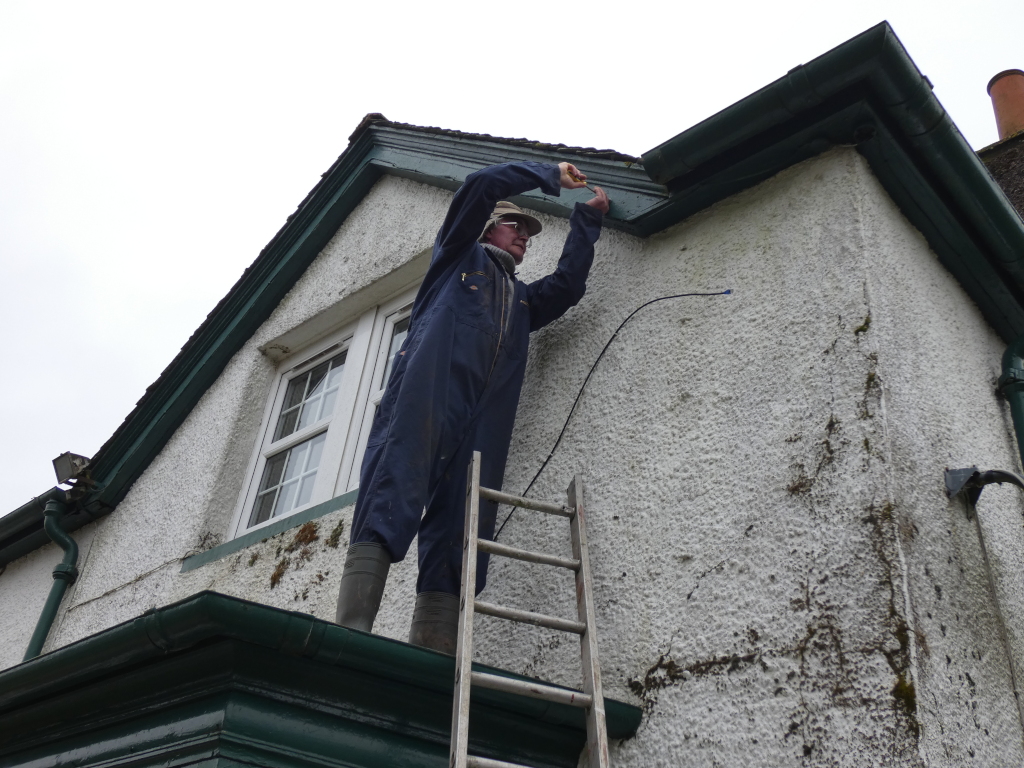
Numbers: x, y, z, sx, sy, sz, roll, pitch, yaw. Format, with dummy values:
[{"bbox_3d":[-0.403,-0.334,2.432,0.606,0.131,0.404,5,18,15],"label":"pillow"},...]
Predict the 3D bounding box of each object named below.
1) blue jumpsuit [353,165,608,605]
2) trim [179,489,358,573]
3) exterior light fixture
[{"bbox_3d":[-0.075,-0.045,3.266,0.530,1.490,0.620,-25,-47,37],"label":"blue jumpsuit"},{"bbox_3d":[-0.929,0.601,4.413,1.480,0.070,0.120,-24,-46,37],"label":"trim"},{"bbox_3d":[-2.396,0.457,5.824,0.165,0.145,0.110,-24,-10,37],"label":"exterior light fixture"}]

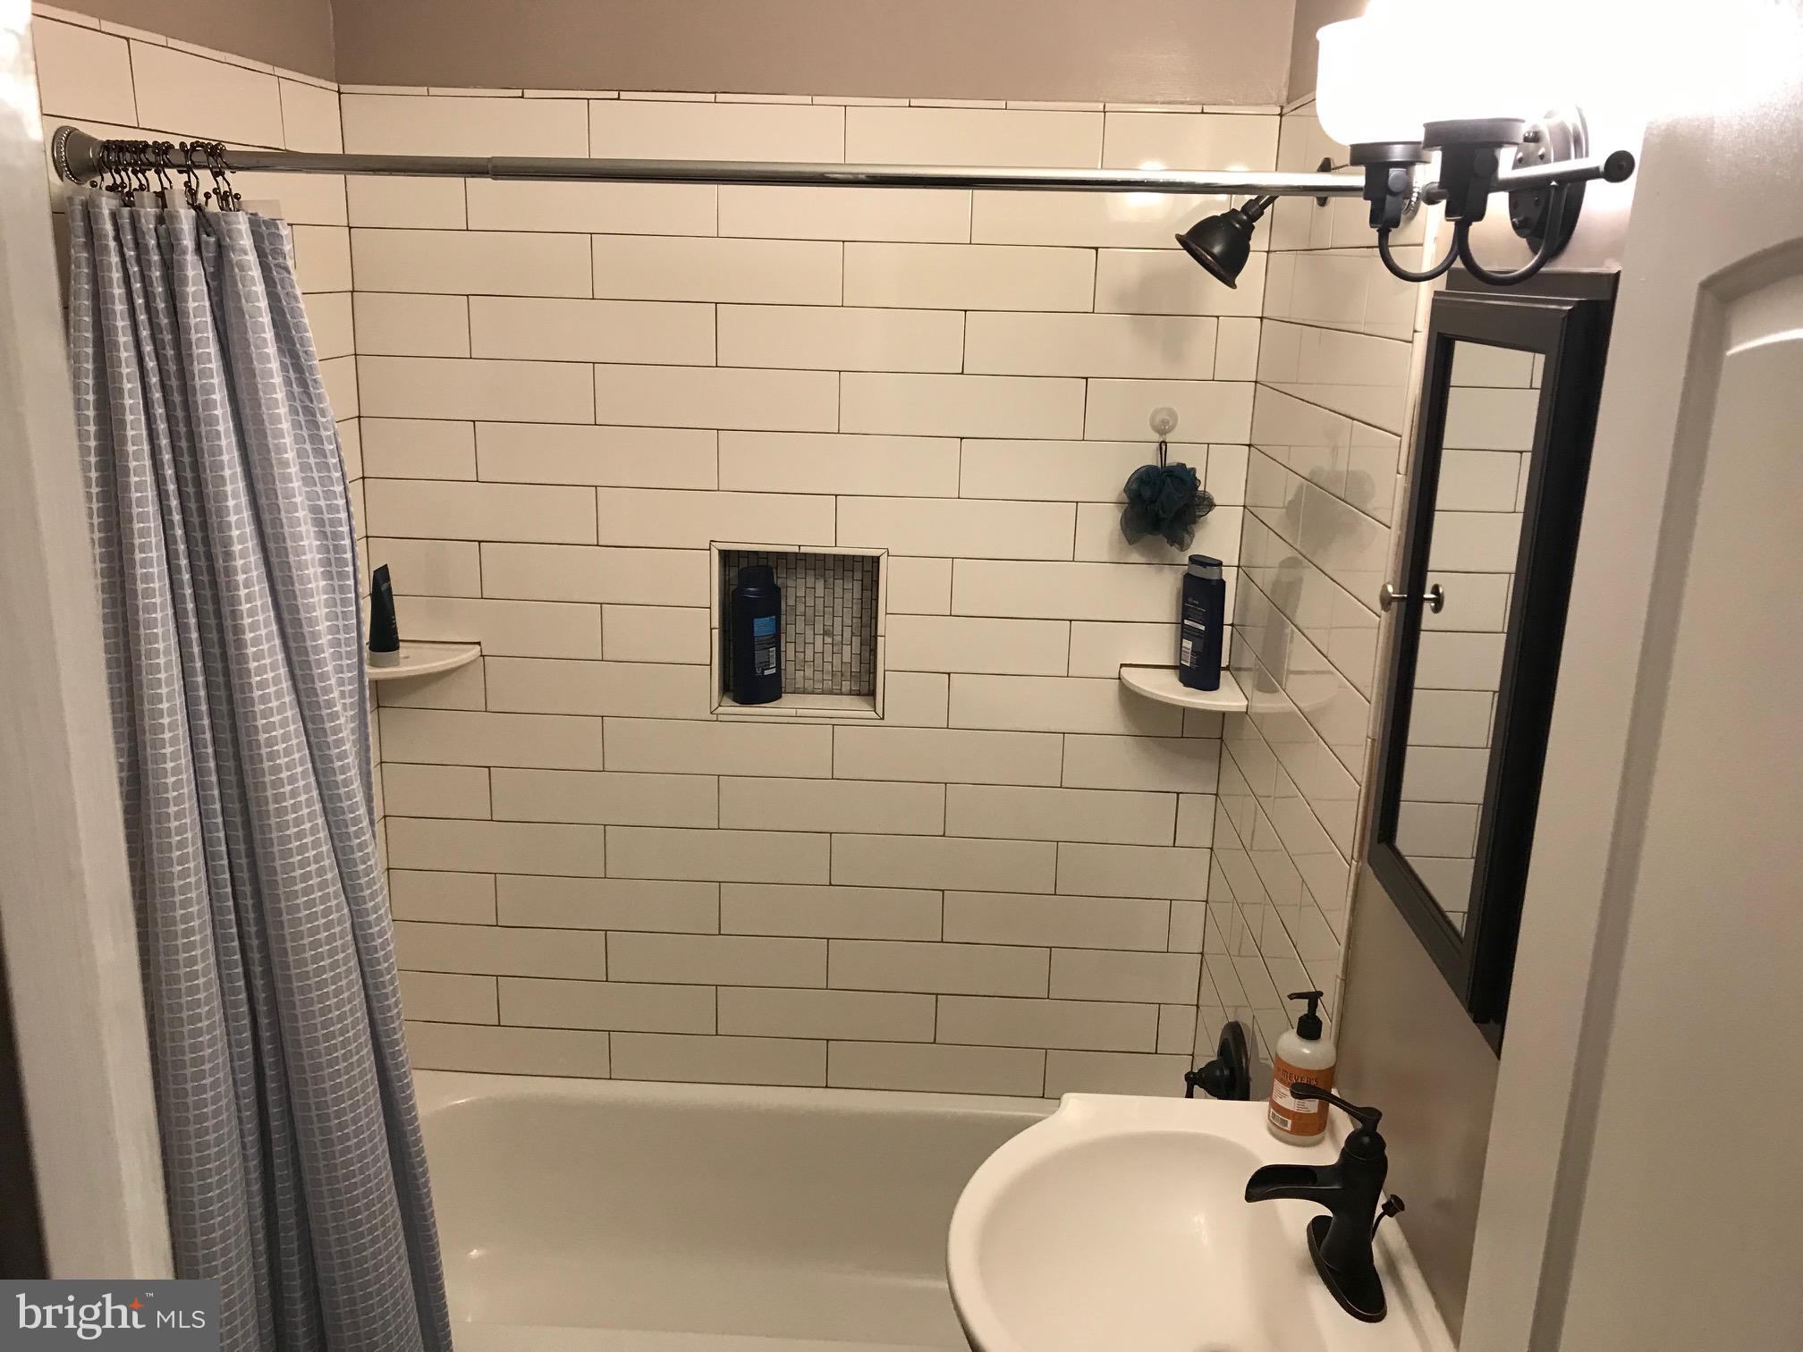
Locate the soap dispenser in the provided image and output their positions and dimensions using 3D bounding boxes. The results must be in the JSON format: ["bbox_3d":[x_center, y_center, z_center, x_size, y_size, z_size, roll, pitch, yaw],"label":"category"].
[{"bbox_3d":[0.472,0.452,1.704,0.070,0.179,0.068,-1,16,-11],"label":"soap dispenser"}]

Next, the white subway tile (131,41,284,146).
[{"bbox_3d":[-0.914,-0.763,1.935,0.009,0.100,0.406,2,16,1],"label":"white subway tile"}]

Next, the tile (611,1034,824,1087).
[{"bbox_3d":[-0.343,0.720,2.745,0.406,0.098,0.010,2,15,1],"label":"tile"}]

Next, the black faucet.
[{"bbox_3d":[0.429,0.506,1.472,0.163,0.205,0.163,2,15,1],"label":"black faucet"}]

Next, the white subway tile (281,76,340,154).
[{"bbox_3d":[-0.903,-0.850,2.229,0.009,0.100,0.218,2,16,1],"label":"white subway tile"}]

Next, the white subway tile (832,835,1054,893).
[{"bbox_3d":[0.077,0.339,2.628,0.406,0.100,0.009,2,15,1],"label":"white subway tile"}]

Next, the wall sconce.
[{"bbox_3d":[0.470,-0.446,1.242,0.195,0.217,0.410,2,15,1],"label":"wall sconce"}]

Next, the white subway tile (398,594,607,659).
[{"bbox_3d":[-0.723,-0.085,2.554,0.402,0.101,0.009,2,15,1],"label":"white subway tile"}]

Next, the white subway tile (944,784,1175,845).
[{"bbox_3d":[0.284,0.249,2.601,0.406,0.100,0.009,2,15,1],"label":"white subway tile"}]

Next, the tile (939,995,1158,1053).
[{"bbox_3d":[0.272,0.642,2.700,0.406,0.101,0.010,2,15,1],"label":"tile"}]

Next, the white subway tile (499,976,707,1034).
[{"bbox_3d":[-0.550,0.613,2.727,0.407,0.101,0.010,2,15,1],"label":"white subway tile"}]

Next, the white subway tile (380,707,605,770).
[{"bbox_3d":[-0.728,0.110,2.600,0.402,0.101,0.010,2,15,1],"label":"white subway tile"}]

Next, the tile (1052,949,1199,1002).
[{"bbox_3d":[0.412,0.552,2.687,0.275,0.101,0.009,2,15,1],"label":"tile"}]

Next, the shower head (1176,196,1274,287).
[{"bbox_3d":[0.460,-0.615,2.010,0.113,0.116,0.113,39,12,-8],"label":"shower head"}]

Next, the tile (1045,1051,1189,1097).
[{"bbox_3d":[0.406,0.747,2.731,0.273,0.098,0.010,2,15,1],"label":"tile"}]

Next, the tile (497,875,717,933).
[{"bbox_3d":[-0.537,0.416,2.664,0.406,0.101,0.010,2,15,1],"label":"tile"}]

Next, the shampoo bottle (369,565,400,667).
[{"bbox_3d":[-0.849,-0.101,2.387,0.050,0.160,0.068,4,15,9],"label":"shampoo bottle"}]

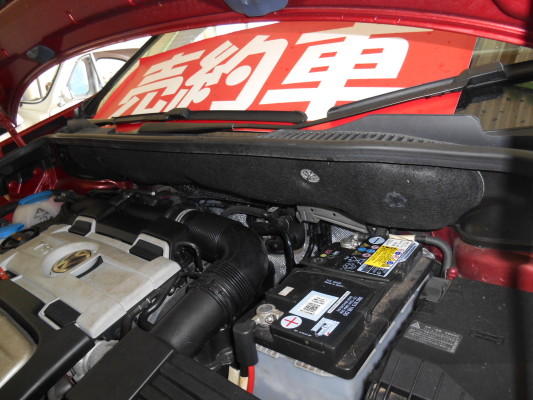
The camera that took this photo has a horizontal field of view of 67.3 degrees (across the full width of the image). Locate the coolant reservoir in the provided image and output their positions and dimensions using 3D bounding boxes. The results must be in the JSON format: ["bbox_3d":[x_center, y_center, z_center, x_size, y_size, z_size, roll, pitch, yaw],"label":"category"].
[{"bbox_3d":[-0.600,0.058,1.070,0.155,0.160,0.150,5,22,39],"label":"coolant reservoir"}]

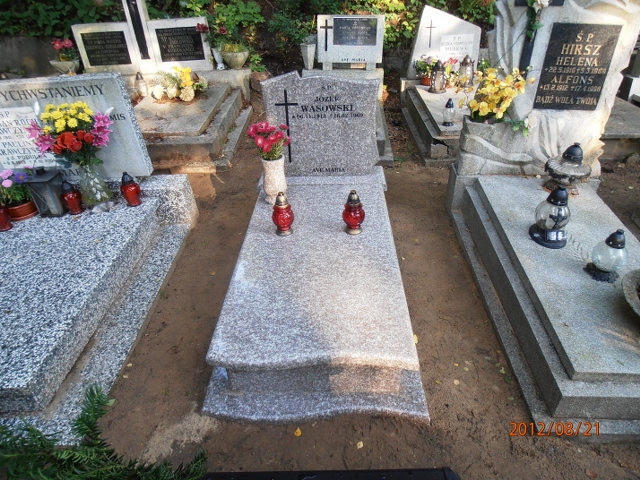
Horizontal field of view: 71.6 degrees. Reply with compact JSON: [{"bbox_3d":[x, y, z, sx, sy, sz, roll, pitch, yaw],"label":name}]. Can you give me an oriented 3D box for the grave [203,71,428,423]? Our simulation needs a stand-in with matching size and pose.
[{"bbox_3d":[-0.013,-0.180,2.203,0.870,0.930,1.790,0,34,2],"label":"grave"}]

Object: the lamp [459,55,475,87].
[{"bbox_3d":[1.495,-1.720,4.554,0.150,0.285,0.150,0,34,2],"label":"lamp"}]

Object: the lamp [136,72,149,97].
[{"bbox_3d":[-1.857,-1.647,4.705,0.100,0.220,0.100,0,34,2],"label":"lamp"}]

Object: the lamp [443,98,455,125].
[{"bbox_3d":[1.062,-1.039,3.612,0.095,0.207,0.095,0,34,2],"label":"lamp"}]

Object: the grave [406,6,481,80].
[{"bbox_3d":[1.284,-2.021,4.577,0.720,0.680,0.110,0,34,2],"label":"grave"}]

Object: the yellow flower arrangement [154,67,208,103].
[{"bbox_3d":[-1.443,-1.590,4.520,0.490,0.270,0.310,0,34,2],"label":"yellow flower arrangement"}]

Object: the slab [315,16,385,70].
[{"bbox_3d":[0.334,-2.133,4.822,0.705,0.560,0.090,0,34,2],"label":"slab"}]

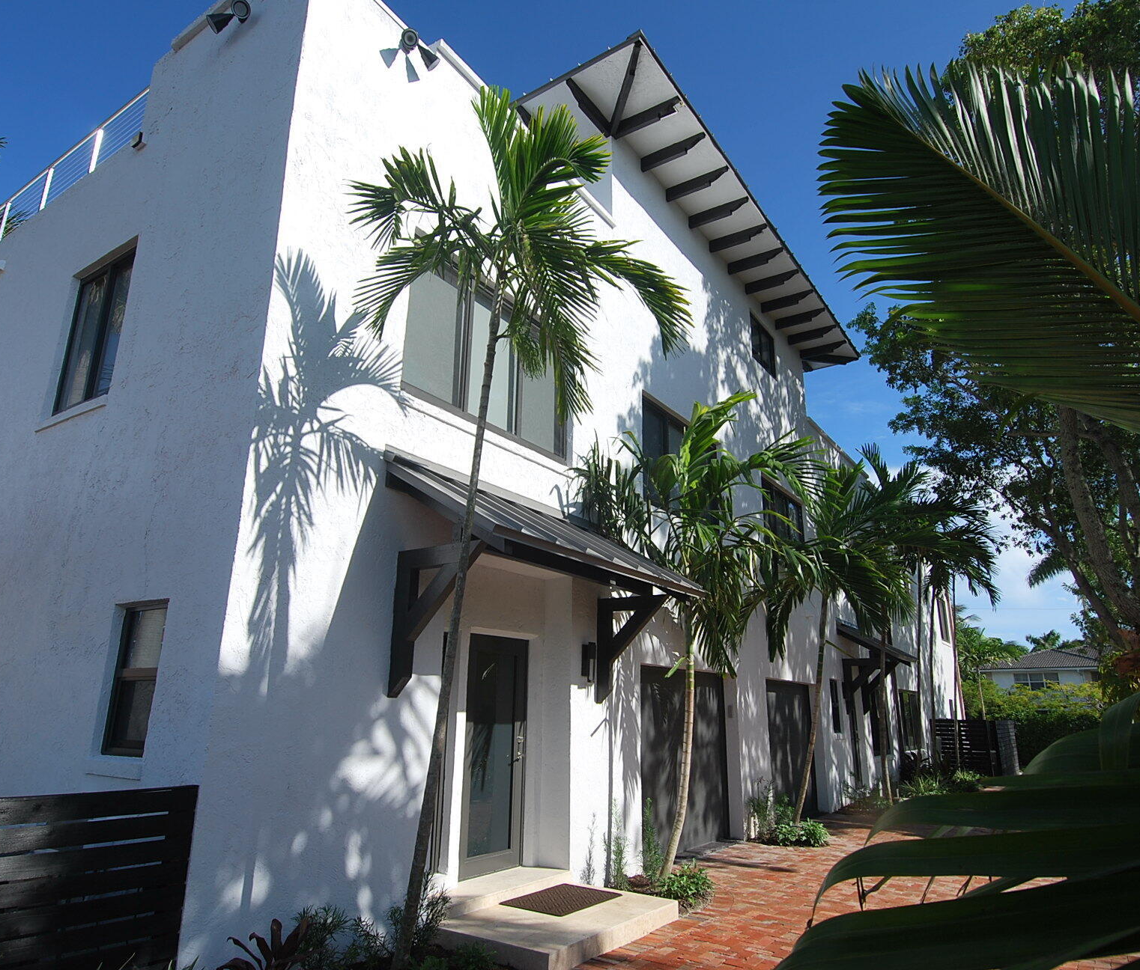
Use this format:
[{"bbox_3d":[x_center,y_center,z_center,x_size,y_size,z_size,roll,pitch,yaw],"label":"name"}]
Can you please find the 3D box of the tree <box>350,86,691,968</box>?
[{"bbox_3d":[-0.323,0.105,4.363,2.050,5.750,1.950,-11,-20,33],"label":"tree"}]

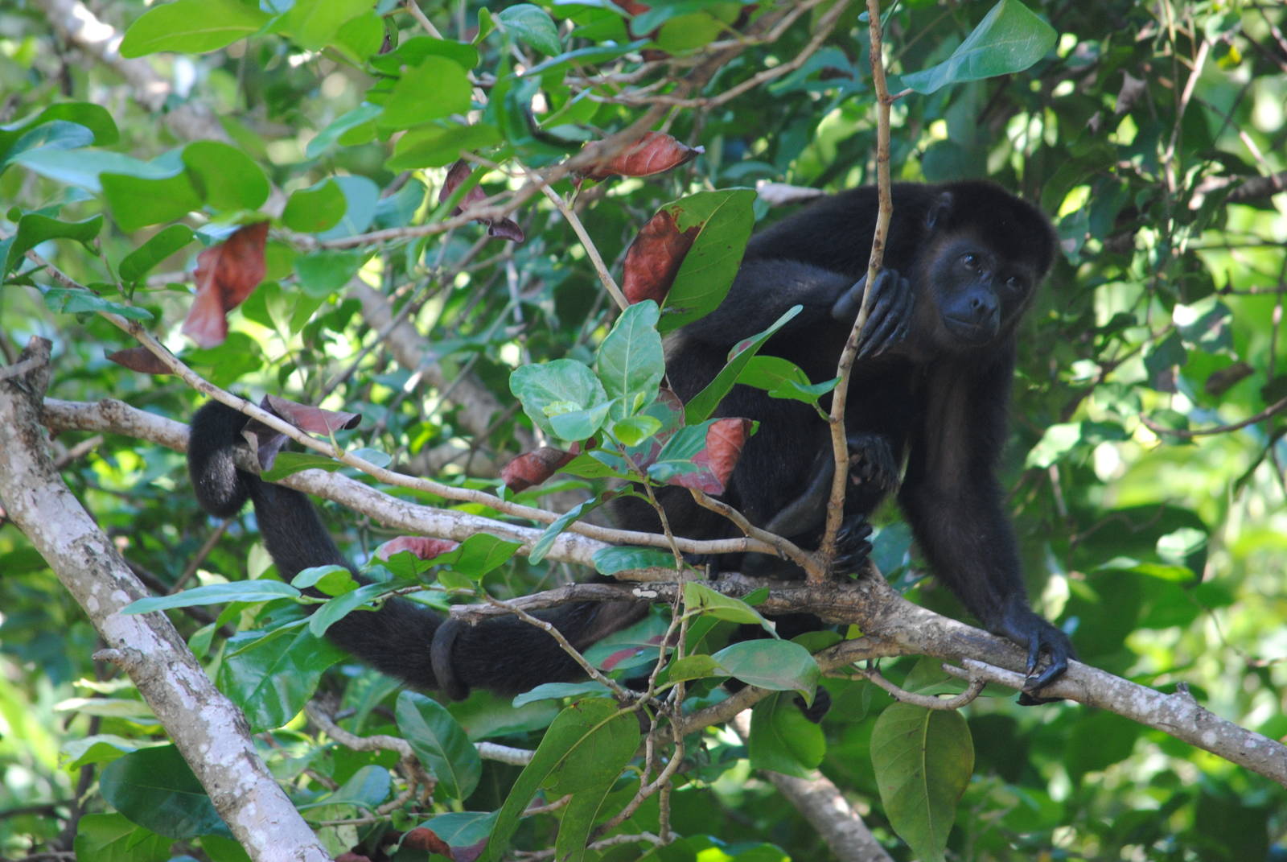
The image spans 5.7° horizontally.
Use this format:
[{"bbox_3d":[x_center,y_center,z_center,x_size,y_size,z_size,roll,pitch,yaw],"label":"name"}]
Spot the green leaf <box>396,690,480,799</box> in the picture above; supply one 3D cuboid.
[{"bbox_3d":[-0.183,0.280,11.500,0.060,0.110,0.020,-29,-6,-18],"label":"green leaf"}]

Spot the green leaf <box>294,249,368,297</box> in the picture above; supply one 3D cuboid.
[{"bbox_3d":[-0.267,-0.135,11.000,0.063,0.040,0.030,0,-10,0],"label":"green leaf"}]

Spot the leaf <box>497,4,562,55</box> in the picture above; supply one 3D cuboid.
[{"bbox_3d":[-0.087,-0.305,9.800,0.055,0.040,0.014,29,-43,12],"label":"leaf"}]

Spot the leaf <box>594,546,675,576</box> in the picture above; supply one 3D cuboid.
[{"bbox_3d":[-0.008,0.113,11.350,0.075,0.026,0.040,0,-10,0],"label":"leaf"}]

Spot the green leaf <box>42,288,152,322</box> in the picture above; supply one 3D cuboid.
[{"bbox_3d":[-0.416,-0.096,9.800,0.086,0.014,0.042,12,19,11],"label":"green leaf"}]

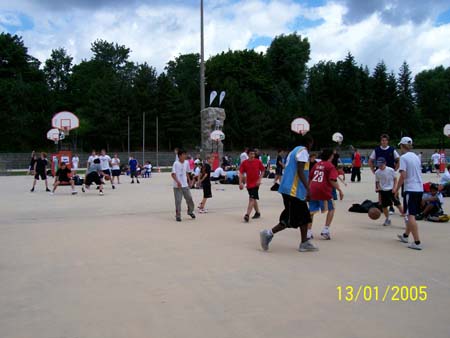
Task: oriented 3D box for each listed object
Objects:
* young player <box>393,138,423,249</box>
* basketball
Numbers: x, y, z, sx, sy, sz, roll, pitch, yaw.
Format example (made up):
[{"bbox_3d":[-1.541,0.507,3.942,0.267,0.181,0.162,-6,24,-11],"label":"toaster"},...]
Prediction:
[{"bbox_3d":[2.690,0.353,6.500,0.480,1.620,0.580,-1,2,-36],"label":"young player"},{"bbox_3d":[2.881,0.867,8.500,0.240,0.240,0.240,-1,1,0],"label":"basketball"}]

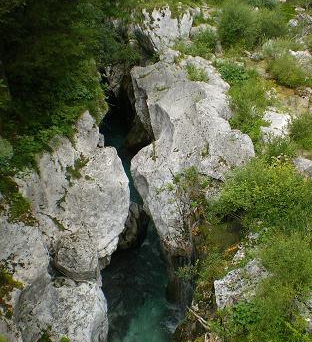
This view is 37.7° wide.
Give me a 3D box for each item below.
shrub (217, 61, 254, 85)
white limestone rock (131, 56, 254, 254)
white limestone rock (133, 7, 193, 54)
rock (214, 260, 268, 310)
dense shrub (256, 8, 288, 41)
[{"bbox_3d":[3.064,-3.757,17.600,1.350,0.600,1.000,-3,33,0],"label":"shrub"},{"bbox_3d":[1.011,-0.855,14.200,3.300,3.000,6.800,-3,33,0],"label":"white limestone rock"},{"bbox_3d":[0.247,-6.352,20.500,2.400,1.700,1.800,-3,33,0],"label":"white limestone rock"},{"bbox_3d":[1.872,2.485,10.000,1.120,0.720,0.750,-15,35,-17],"label":"rock"},{"bbox_3d":[5.247,-6.833,21.300,1.700,1.300,1.500,-3,33,0],"label":"dense shrub"}]

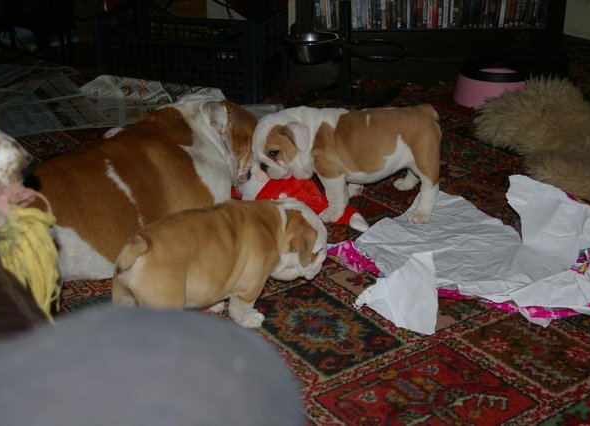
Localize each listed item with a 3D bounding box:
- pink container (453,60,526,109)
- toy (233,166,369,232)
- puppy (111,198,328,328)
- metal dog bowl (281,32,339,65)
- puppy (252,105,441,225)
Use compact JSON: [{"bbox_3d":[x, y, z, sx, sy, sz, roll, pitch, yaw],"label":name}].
[{"bbox_3d":[0.547,-0.346,2.468,0.245,0.086,0.245,-2,24,0],"label":"pink container"},{"bbox_3d":[0.004,-0.030,1.790,0.300,0.090,0.150,14,28,32],"label":"toy"},{"bbox_3d":[-0.118,0.072,1.445,0.360,0.190,0.160,-12,26,-21],"label":"puppy"},{"bbox_3d":[0.042,-0.427,2.427,0.146,0.064,0.146,-2,24,1],"label":"metal dog bowl"},{"bbox_3d":[0.095,-0.102,1.803,0.365,0.206,0.165,-1,24,2],"label":"puppy"}]

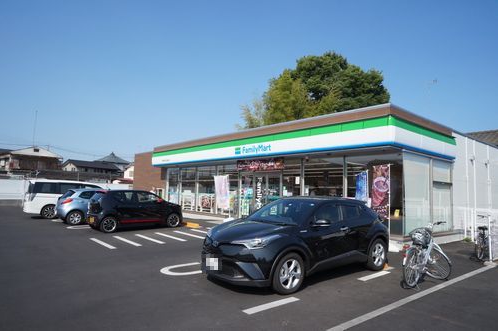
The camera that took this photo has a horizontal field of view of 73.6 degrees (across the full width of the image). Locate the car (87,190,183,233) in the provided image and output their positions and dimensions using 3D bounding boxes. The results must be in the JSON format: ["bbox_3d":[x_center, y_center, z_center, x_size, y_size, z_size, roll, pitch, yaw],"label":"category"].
[{"bbox_3d":[-4.222,1.652,12.737,3.395,1.500,1.475,5,-5,-42],"label":"car"}]

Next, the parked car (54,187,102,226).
[{"bbox_3d":[-6.396,1.749,14.764,3.890,1.475,1.695,5,-5,-41],"label":"parked car"}]

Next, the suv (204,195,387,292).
[{"bbox_3d":[1.053,1.340,6.649,4.360,1.550,1.795,5,-5,-40],"label":"suv"}]

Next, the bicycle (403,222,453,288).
[{"bbox_3d":[3.236,1.600,6.116,1.750,1.070,0.570,5,-5,-37],"label":"bicycle"}]

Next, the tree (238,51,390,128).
[{"bbox_3d":[6.206,-3.000,32.000,14.000,14.600,13.000,2,-5,0],"label":"tree"}]

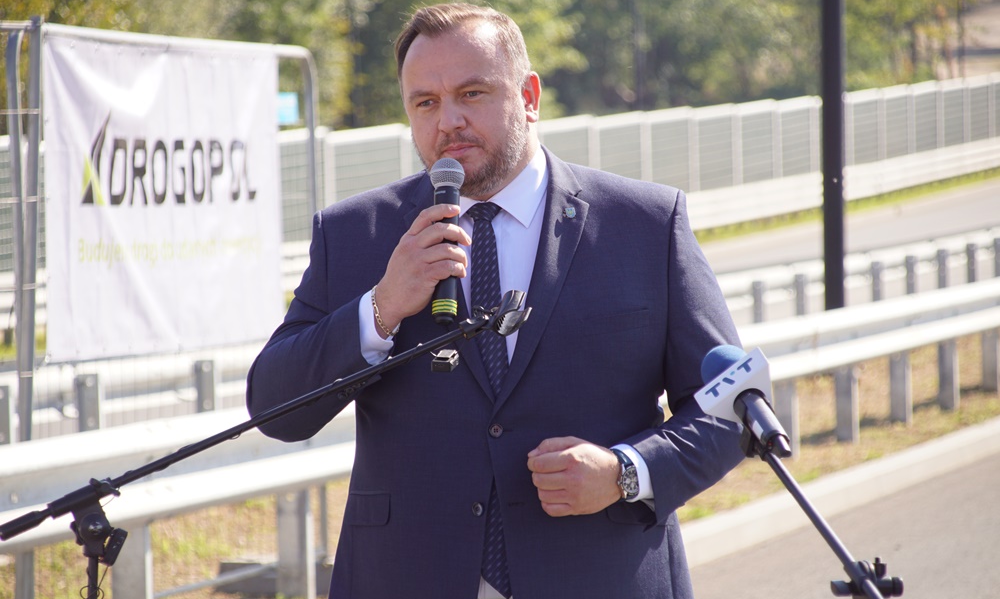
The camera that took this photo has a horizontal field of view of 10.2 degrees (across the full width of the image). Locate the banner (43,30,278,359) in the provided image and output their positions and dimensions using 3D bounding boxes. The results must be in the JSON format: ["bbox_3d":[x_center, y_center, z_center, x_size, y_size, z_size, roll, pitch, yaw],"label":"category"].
[{"bbox_3d":[-1.090,-0.337,18.660,0.050,1.020,2.900,0,1,12],"label":"banner"}]

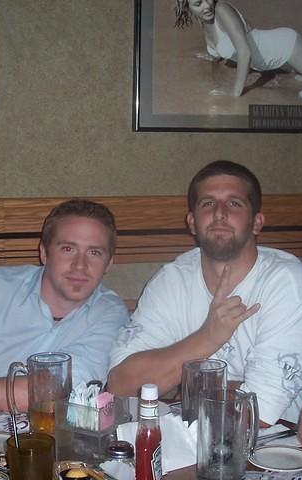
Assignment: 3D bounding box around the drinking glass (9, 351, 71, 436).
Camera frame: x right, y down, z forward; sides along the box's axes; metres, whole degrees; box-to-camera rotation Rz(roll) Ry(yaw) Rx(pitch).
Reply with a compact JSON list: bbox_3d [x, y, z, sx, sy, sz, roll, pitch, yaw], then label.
[{"bbox_3d":[-0.239,0.333,1.832,0.139,0.160,0.094,1,7,0],"label":"drinking glass"}]

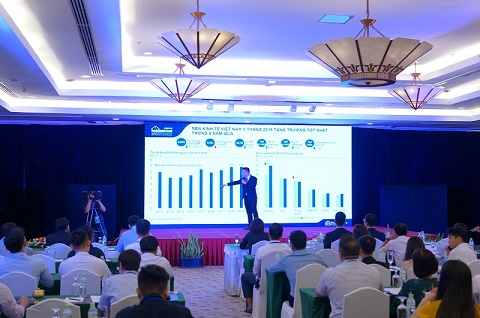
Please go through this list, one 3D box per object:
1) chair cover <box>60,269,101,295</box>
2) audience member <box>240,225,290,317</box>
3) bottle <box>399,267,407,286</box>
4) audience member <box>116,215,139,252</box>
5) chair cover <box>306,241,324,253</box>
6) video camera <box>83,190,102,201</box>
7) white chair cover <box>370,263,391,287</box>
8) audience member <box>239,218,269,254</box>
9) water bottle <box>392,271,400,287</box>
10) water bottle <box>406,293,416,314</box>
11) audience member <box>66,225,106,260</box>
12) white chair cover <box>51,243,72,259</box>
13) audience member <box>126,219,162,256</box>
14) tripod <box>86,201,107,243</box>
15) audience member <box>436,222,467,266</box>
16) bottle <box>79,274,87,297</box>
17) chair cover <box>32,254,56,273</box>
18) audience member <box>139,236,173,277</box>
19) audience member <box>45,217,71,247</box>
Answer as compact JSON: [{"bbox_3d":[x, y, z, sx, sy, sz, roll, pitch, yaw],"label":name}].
[{"bbox_3d":[-1.710,1.644,6.441,0.440,0.960,0.520,0,-2,-10],"label":"chair cover"},{"bbox_3d":[0.411,1.498,8.010,0.586,1.283,0.858,1,-3,-14],"label":"audience member"},{"bbox_3d":[1.620,1.183,6.009,0.065,0.207,0.065,0,-3,-11],"label":"bottle"},{"bbox_3d":[-1.641,1.548,9.310,0.525,1.313,0.828,0,-3,-6],"label":"audience member"},{"bbox_3d":[1.055,1.710,9.119,0.424,0.959,0.535,0,-3,-11],"label":"chair cover"},{"bbox_3d":[-2.990,0.738,12.180,0.340,0.200,0.340,0,-2,-10],"label":"video camera"},{"bbox_3d":[1.407,1.661,6.740,0.450,0.950,0.520,0,-2,-10],"label":"white chair cover"},{"bbox_3d":[0.296,1.583,9.497,0.485,1.252,0.808,1,-3,-14],"label":"audience member"},{"bbox_3d":[1.661,1.283,6.355,0.070,0.175,0.070,0,-2,-10],"label":"water bottle"},{"bbox_3d":[1.389,1.199,4.857,0.067,0.215,0.067,0,-2,-10],"label":"water bottle"},{"bbox_3d":[-1.953,1.485,7.629,0.495,1.283,0.808,0,-3,-5],"label":"audience member"},{"bbox_3d":[-2.762,1.755,9.138,0.440,0.950,0.520,0,-2,-10],"label":"white chair cover"},{"bbox_3d":[-1.256,1.467,7.802,0.505,1.333,0.808,0,-3,-7],"label":"audience member"},{"bbox_3d":[-2.911,1.598,12.147,0.800,1.500,0.800,0,-2,-10],"label":"tripod"},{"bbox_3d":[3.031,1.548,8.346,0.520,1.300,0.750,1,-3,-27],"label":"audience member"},{"bbox_3d":[-1.444,1.165,5.497,0.065,0.207,0.065,0,-3,-11],"label":"bottle"},{"bbox_3d":[-2.424,1.632,7.287,0.424,0.959,0.535,0,-3,-11],"label":"chair cover"},{"bbox_3d":[-0.960,1.476,6.497,0.500,1.300,0.750,0,-2,-9],"label":"audience member"},{"bbox_3d":[-2.817,1.588,9.345,0.500,1.300,0.750,0,-2,-8],"label":"audience member"}]

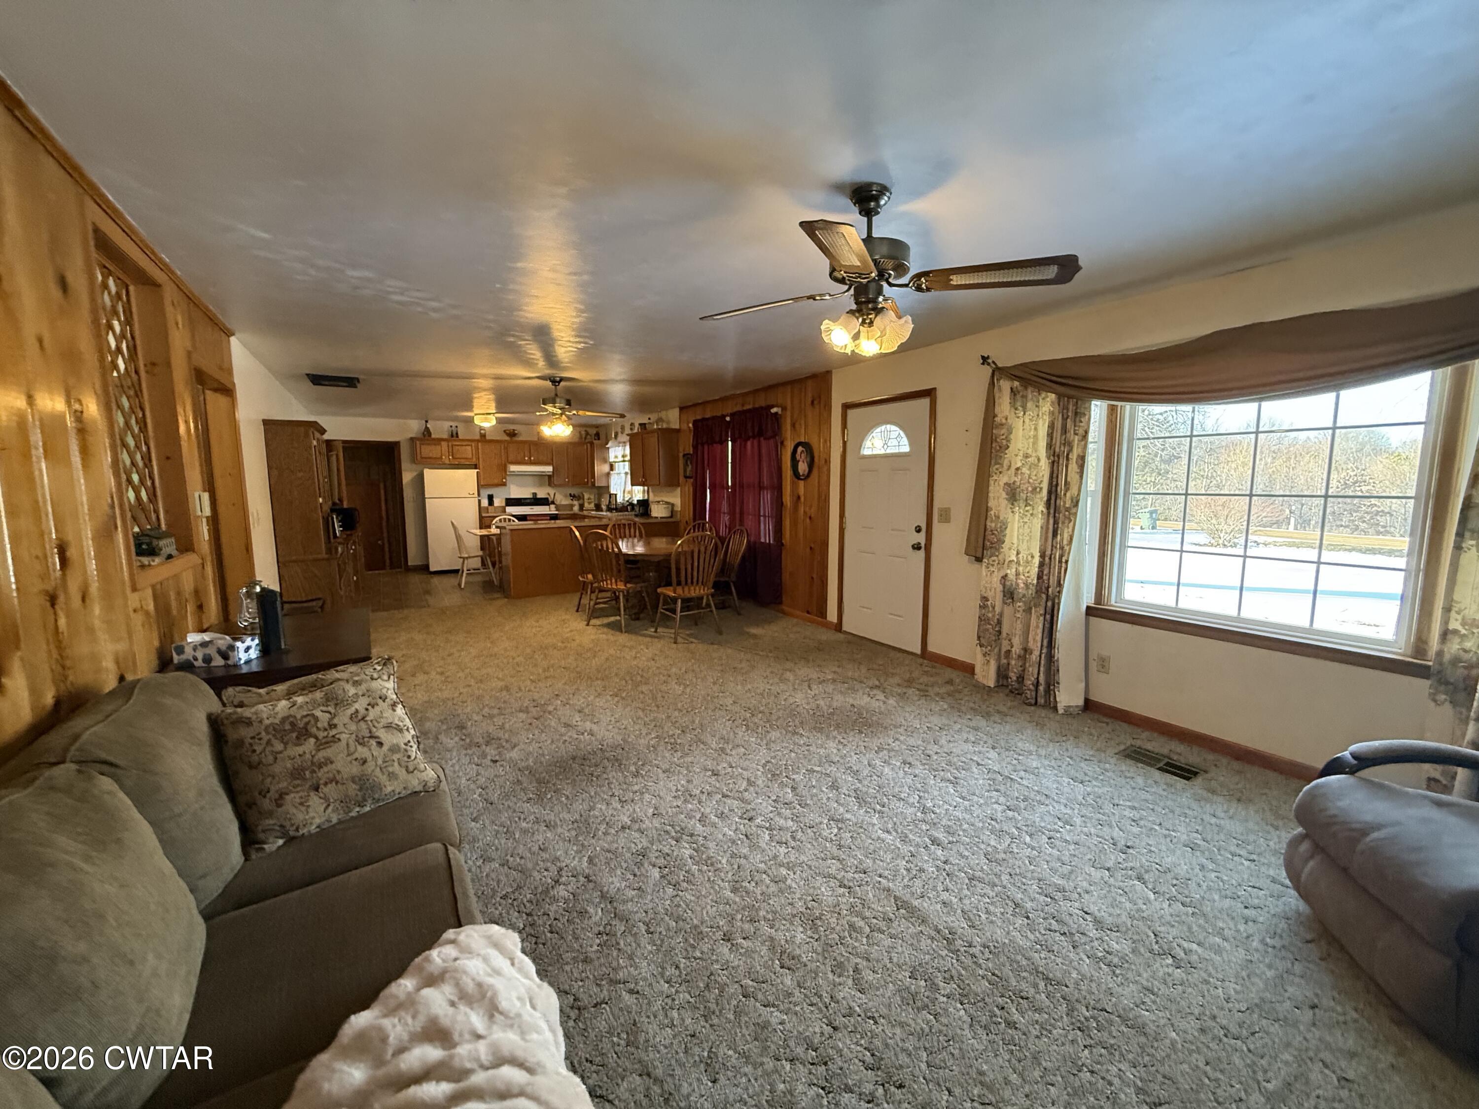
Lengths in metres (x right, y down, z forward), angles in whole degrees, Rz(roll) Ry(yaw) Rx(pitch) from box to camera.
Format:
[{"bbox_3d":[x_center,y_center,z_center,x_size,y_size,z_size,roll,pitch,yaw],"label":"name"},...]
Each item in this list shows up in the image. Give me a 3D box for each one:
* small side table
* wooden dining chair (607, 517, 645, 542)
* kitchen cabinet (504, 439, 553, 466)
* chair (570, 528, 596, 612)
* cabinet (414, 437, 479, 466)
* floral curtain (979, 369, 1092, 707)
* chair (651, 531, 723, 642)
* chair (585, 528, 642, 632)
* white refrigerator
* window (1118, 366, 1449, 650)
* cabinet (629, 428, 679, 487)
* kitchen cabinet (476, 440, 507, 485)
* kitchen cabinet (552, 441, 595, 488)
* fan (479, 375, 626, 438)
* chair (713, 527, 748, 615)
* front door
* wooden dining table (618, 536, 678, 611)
[{"bbox_3d":[-2.046,0.740,2.732,0.670,0.730,1.130,-5,8,-33],"label":"small side table"},{"bbox_3d":[-1.269,0.080,7.199,0.500,0.970,0.530,-4,8,-30],"label":"wooden dining chair"},{"bbox_3d":[-3.704,-1.777,10.501,0.760,0.385,0.320,-5,8,-33],"label":"kitchen cabinet"},{"bbox_3d":[-1.532,0.163,6.417,0.540,0.970,0.460,-3,7,-25],"label":"chair"},{"bbox_3d":[-4.876,-1.691,9.931,0.920,0.405,0.330,-4,8,-31],"label":"cabinet"},{"bbox_3d":[1.823,-0.147,3.814,0.190,2.150,0.720,-4,8,-31],"label":"floral curtain"},{"bbox_3d":[-0.487,0.272,5.581,0.510,0.970,0.540,-5,8,-36],"label":"chair"},{"bbox_3d":[-1.210,0.224,5.999,0.500,0.970,0.530,4,8,29],"label":"chair"},{"bbox_3d":[-4.739,-0.573,9.861,0.770,1.650,0.740,-4,8,-31],"label":"white refrigerator"},{"bbox_3d":[2.624,-0.302,3.085,0.100,1.340,1.220,-5,8,-33],"label":"window"},{"bbox_3d":[-1.182,-1.324,8.324,0.330,0.745,0.910,-5,8,-33],"label":"cabinet"},{"bbox_3d":[-4.276,-1.556,10.312,0.450,0.765,0.320,-4,8,-31],"label":"kitchen cabinet"},{"bbox_3d":[-3.087,-1.646,11.016,0.800,0.770,0.340,-4,8,-31],"label":"kitchen cabinet"},{"bbox_3d":[-1.828,-1.465,5.990,1.330,0.565,1.330,-3,7,-25],"label":"fan"},{"bbox_3d":[-0.280,0.158,6.528,0.530,0.970,0.500,-4,8,-28],"label":"chair"},{"bbox_3d":[1.240,-0.241,5.165,0.050,2.040,0.920,-5,8,-33],"label":"front door"},{"bbox_3d":[-0.905,0.273,6.400,1.130,0.750,1.750,-4,8,-31],"label":"wooden dining table"}]

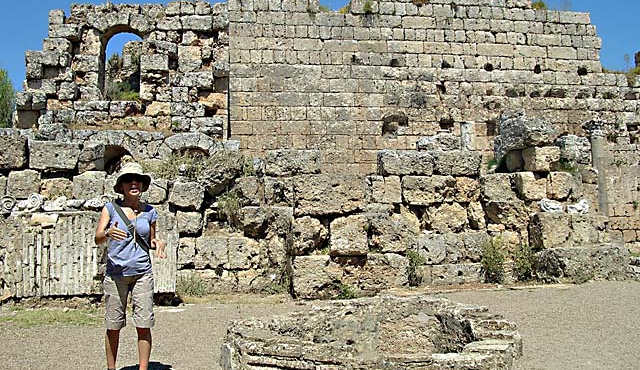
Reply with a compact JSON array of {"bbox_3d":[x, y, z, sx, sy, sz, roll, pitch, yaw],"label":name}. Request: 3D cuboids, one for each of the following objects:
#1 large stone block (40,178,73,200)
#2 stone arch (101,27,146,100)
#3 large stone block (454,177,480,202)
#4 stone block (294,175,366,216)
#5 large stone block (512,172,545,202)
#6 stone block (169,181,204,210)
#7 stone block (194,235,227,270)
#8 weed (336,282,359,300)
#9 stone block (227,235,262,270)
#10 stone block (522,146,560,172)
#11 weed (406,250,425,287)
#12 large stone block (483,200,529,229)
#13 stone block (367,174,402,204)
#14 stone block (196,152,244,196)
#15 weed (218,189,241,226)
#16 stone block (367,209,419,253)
[{"bbox_3d":[-3.452,0.044,8.838,0.392,0.285,0.400,0,0,-9],"label":"large stone block"},{"bbox_3d":[-4.110,-2.570,13.850,0.899,1.472,0.700,0,0,-8],"label":"stone arch"},{"bbox_3d":[2.073,0.067,9.745,0.403,0.352,0.400,-1,1,-13],"label":"large stone block"},{"bbox_3d":[0.103,0.137,9.137,0.970,0.528,0.550,0,0,-9],"label":"stone block"},{"bbox_3d":[3.237,0.018,10.400,0.414,0.427,0.450,0,1,-11],"label":"large stone block"},{"bbox_3d":[-1.695,0.133,8.450,0.430,0.330,0.420,0,2,-10],"label":"stone block"},{"bbox_3d":[-1.417,0.877,8.650,0.410,0.400,0.420,0,2,-10],"label":"stone block"},{"bbox_3d":[0.318,1.312,8.387,0.283,0.224,0.220,-1,1,-13],"label":"weed"},{"bbox_3d":[-1.061,0.920,9.288,0.488,0.455,0.420,0,0,-9],"label":"stone block"},{"bbox_3d":[3.340,-0.396,10.050,0.406,0.376,0.400,0,0,-9],"label":"stone block"},{"bbox_3d":[1.349,1.178,9.400,0.257,0.529,0.220,0,0,-9],"label":"weed"},{"bbox_3d":[2.757,0.436,9.840,0.639,0.436,0.480,0,0,-8],"label":"large stone block"},{"bbox_3d":[0.872,0.054,9.450,0.475,0.379,0.450,0,1,-11],"label":"stone block"},{"bbox_3d":[-1.398,-0.162,9.350,0.662,0.607,0.500,0,0,-8],"label":"stone block"},{"bbox_3d":[-1.169,0.291,8.600,0.280,0.430,0.250,0,2,-10],"label":"weed"},{"bbox_3d":[0.963,0.645,9.300,0.688,0.550,0.500,0,1,-11],"label":"stone block"}]

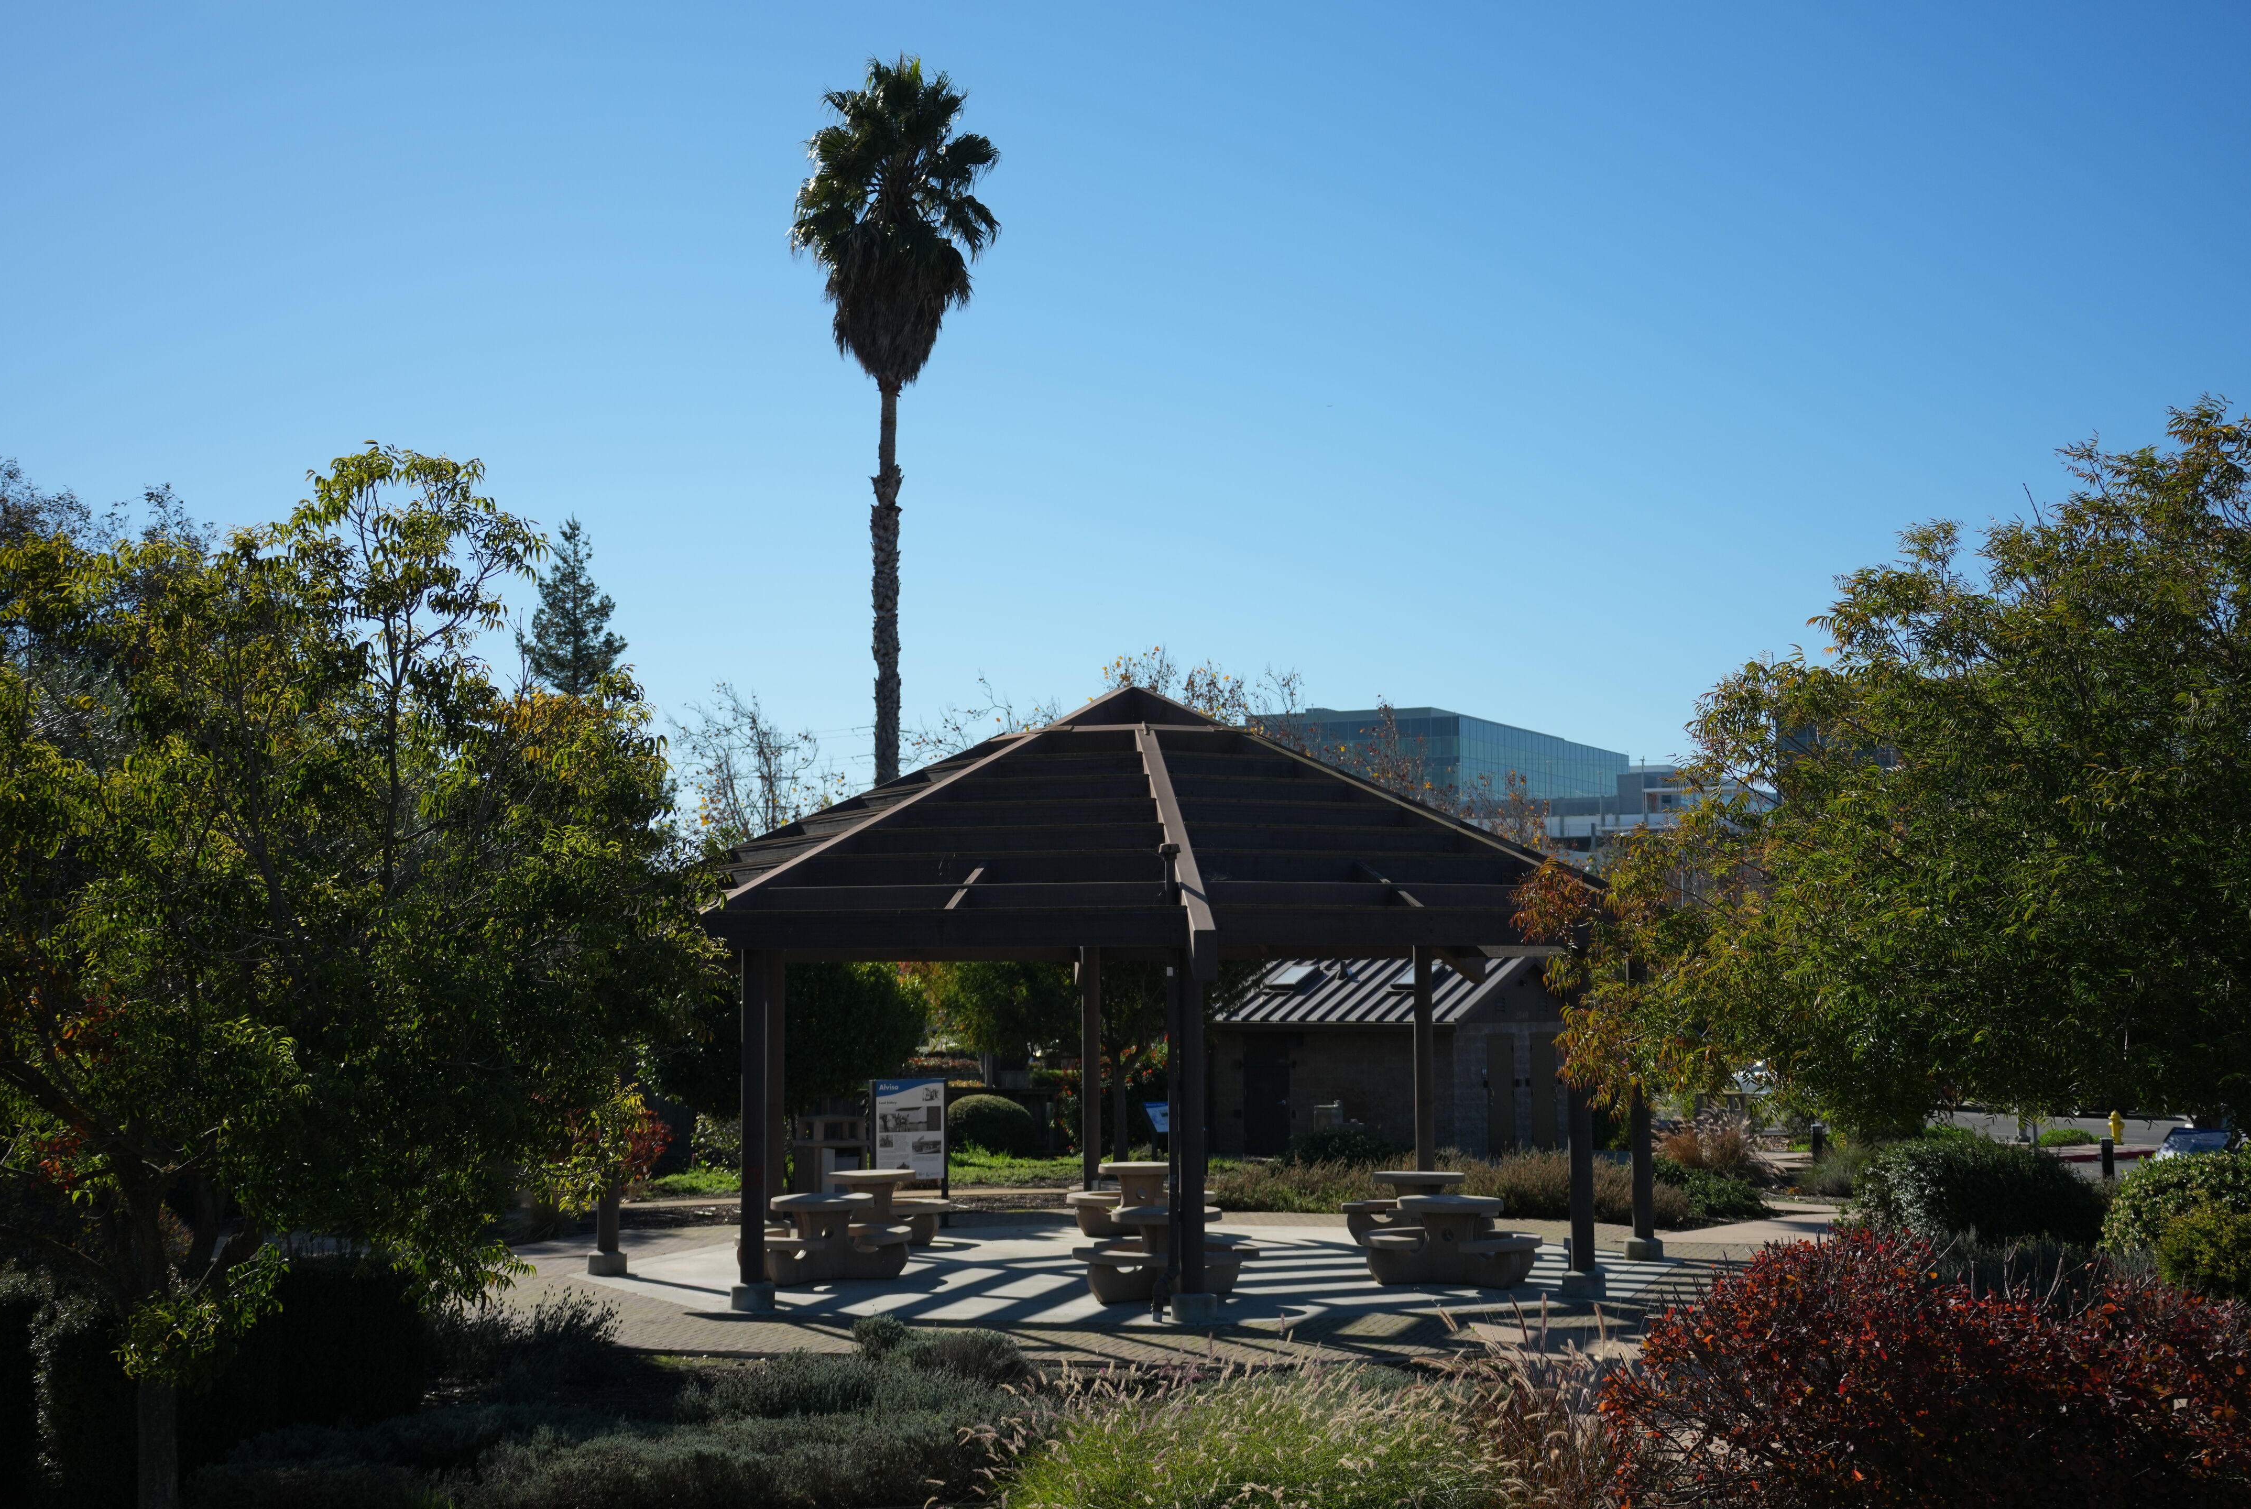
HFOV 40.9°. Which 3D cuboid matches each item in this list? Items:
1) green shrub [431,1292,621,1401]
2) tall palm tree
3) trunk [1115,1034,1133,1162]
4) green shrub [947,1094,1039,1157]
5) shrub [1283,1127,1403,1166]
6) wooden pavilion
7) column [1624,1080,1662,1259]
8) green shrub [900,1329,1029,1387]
[{"bbox_3d":[-4.067,4.030,20.441,1.270,0.740,1.050,0,-5,0],"label":"green shrub"},{"bbox_3d":[-4.696,-3.301,60.475,4.100,21.900,4.100,0,-5,0],"label":"tall palm tree"},{"bbox_3d":[-0.014,5.627,49.205,0.280,2.200,0.280,0,-5,0],"label":"trunk"},{"bbox_3d":[-2.329,6.484,52.647,1.620,1.100,1.550,0,-5,0],"label":"green shrub"},{"bbox_3d":[3.521,6.284,48.647,2.000,0.800,1.500,0,-5,0],"label":"shrub"},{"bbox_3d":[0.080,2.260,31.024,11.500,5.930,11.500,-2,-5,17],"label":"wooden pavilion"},{"bbox_3d":[5.366,3.683,31.391,0.380,3.100,0.380,0,-5,-5],"label":"column"},{"bbox_3d":[-1.140,4.182,21.029,0.920,0.500,0.850,0,-5,0],"label":"green shrub"}]

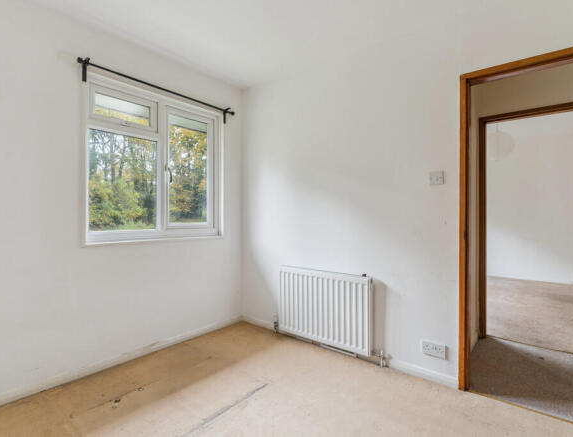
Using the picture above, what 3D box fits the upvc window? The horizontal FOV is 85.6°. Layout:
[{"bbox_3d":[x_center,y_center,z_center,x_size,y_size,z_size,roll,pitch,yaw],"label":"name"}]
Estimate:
[{"bbox_3d":[-1.082,-0.423,2.708,0.080,1.210,1.225,0,0,39],"label":"upvc window"}]

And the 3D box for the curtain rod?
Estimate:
[{"bbox_3d":[-0.976,-1.033,2.652,0.095,0.143,1.420,0,0,39],"label":"curtain rod"}]

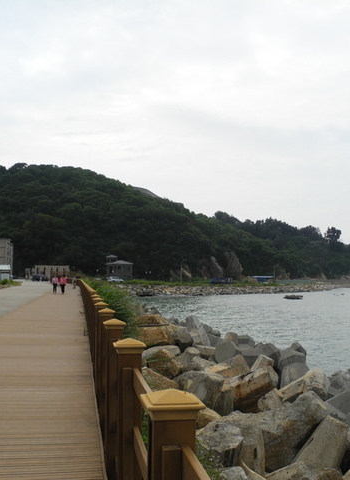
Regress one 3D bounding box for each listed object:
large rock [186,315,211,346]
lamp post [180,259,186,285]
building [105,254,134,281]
[{"bbox_3d":[1.236,4.812,27.226,1.150,1.650,1.150,2,-4,-15],"label":"large rock"},{"bbox_3d":[2.196,7.565,124.452,1.500,5.778,0.250,-2,-5,26],"label":"lamp post"},{"bbox_3d":[-17.527,9.019,164.769,8.400,8.382,8.200,1,-4,-5],"label":"building"}]

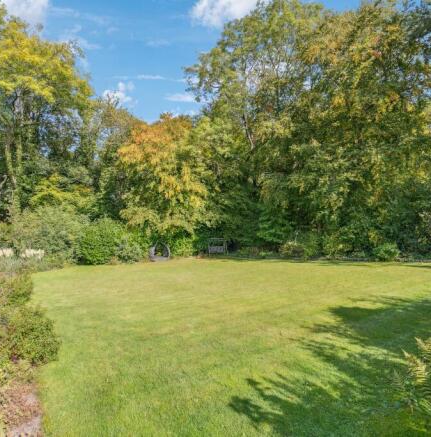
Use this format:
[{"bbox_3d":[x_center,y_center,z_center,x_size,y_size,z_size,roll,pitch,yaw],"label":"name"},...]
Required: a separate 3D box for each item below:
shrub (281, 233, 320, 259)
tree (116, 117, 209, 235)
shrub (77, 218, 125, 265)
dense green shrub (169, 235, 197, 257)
[{"bbox_3d":[6.900,2.370,23.800,3.100,2.120,2.400,0,0,0],"label":"shrub"},{"bbox_3d":[-4.500,-3.330,25.500,8.100,11.560,7.600,0,0,0],"label":"tree"},{"bbox_3d":[-8.000,1.630,20.600,3.100,3.110,2.900,0,0,0],"label":"shrub"},{"bbox_3d":[-2.800,2.300,24.800,2.300,1.870,2.000,0,0,0],"label":"dense green shrub"}]

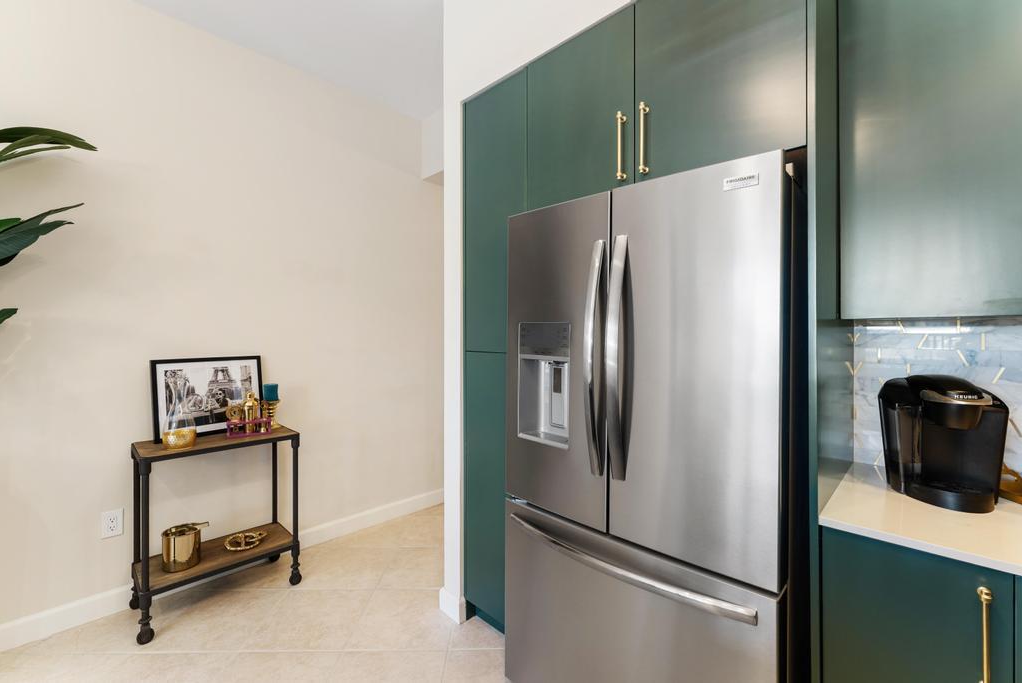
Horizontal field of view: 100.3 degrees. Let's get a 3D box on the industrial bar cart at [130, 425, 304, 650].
[{"bbox_3d":[-1.517,0.921,2.233,0.395,0.825,0.685,0,0,43],"label":"industrial bar cart"}]

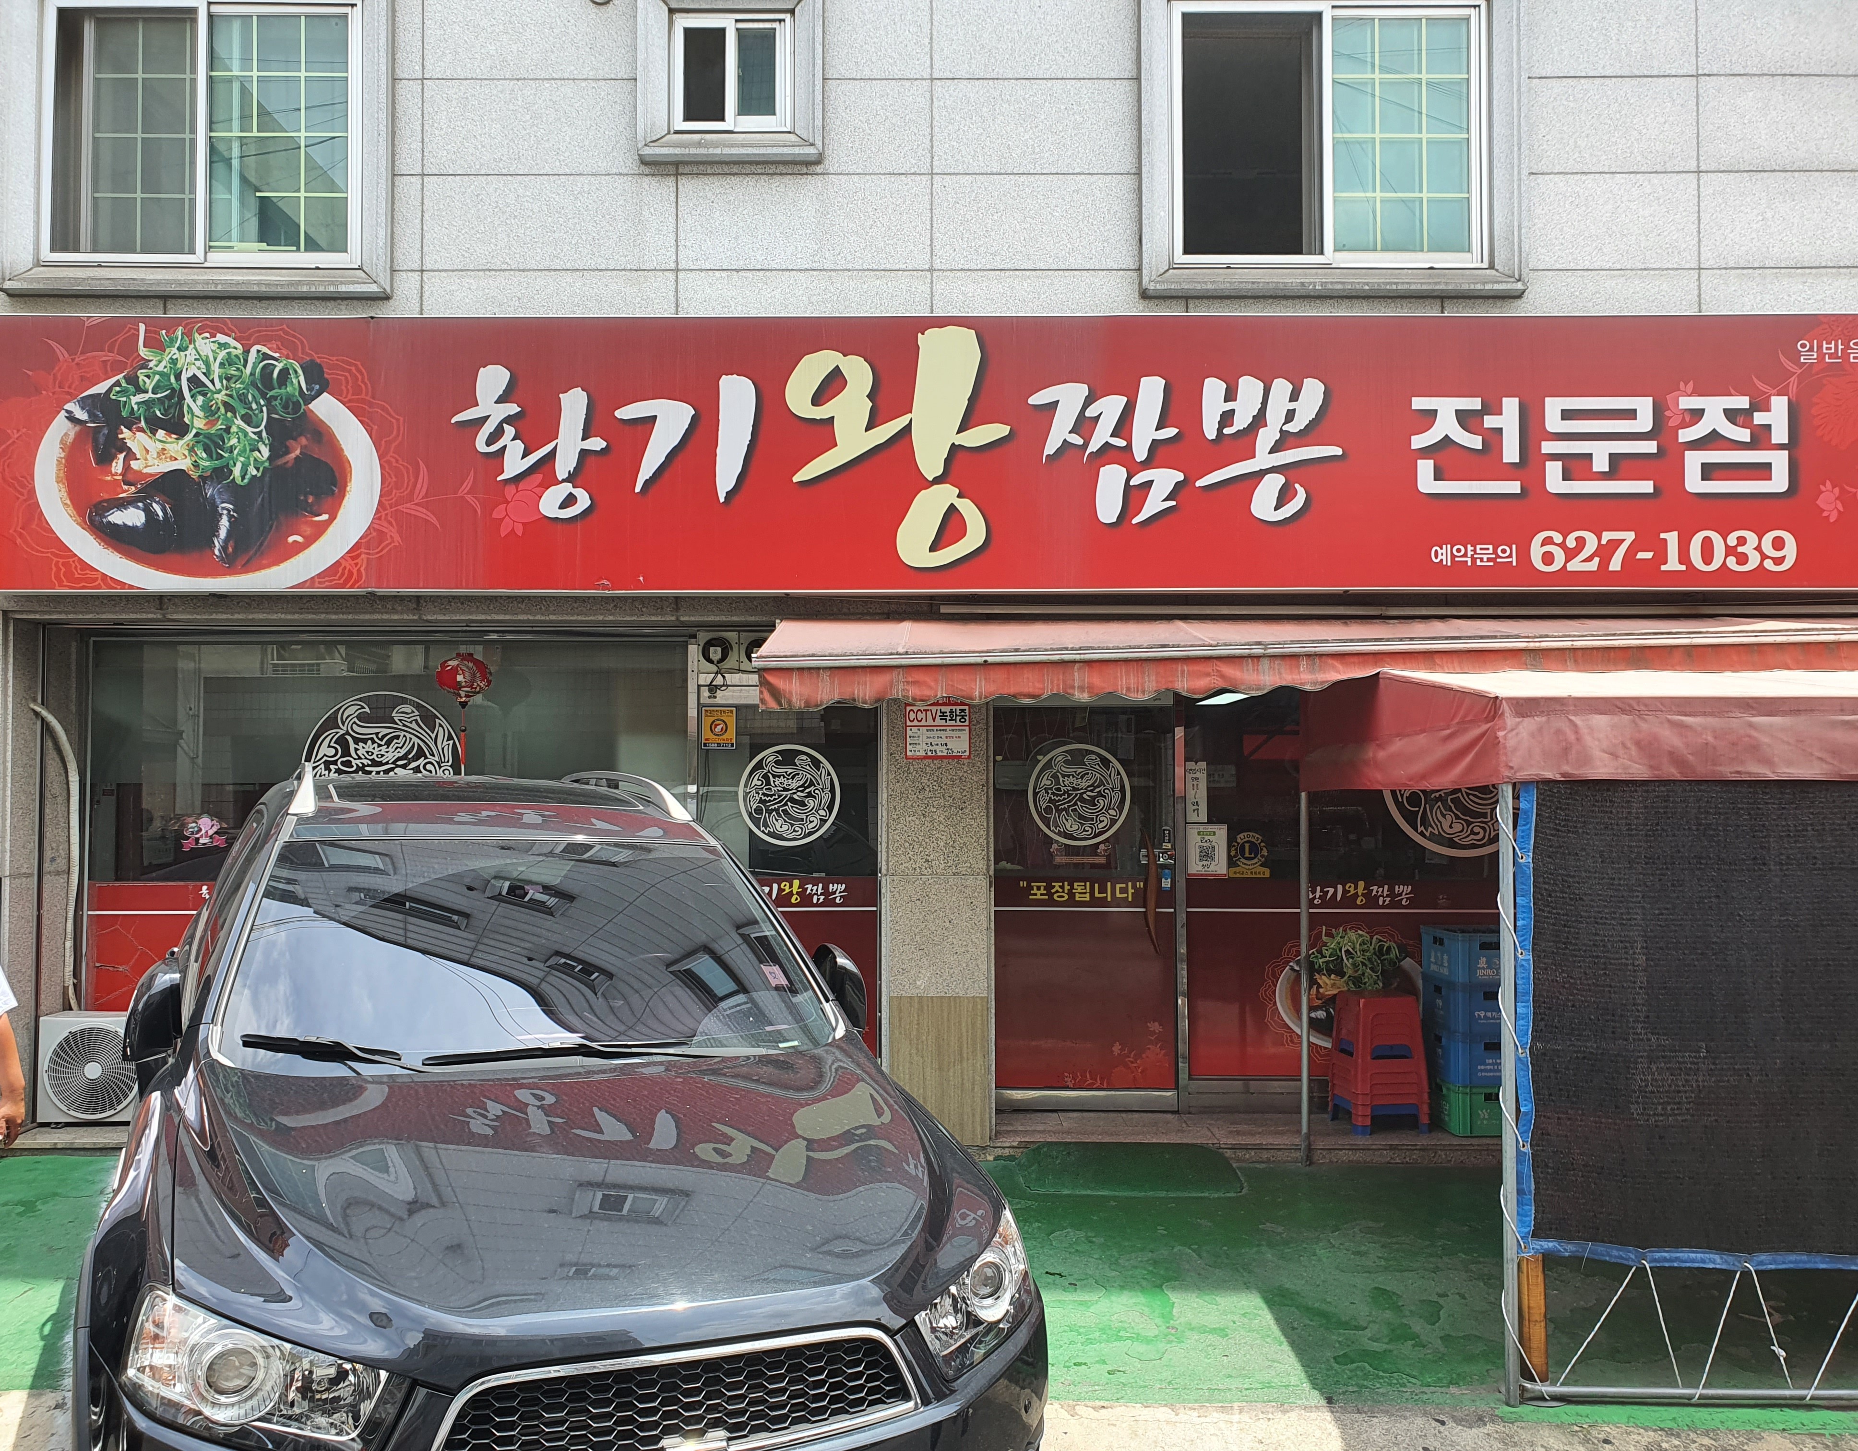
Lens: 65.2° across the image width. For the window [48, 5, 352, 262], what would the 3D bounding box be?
[{"bbox_3d":[-3.511,-2.856,7.016,1.547,1.290,0.120,0,-1,0],"label":"window"}]

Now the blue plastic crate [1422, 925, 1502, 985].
[{"bbox_3d":[2.720,1.141,7.249,0.385,0.248,0.405,0,-1,-9],"label":"blue plastic crate"}]

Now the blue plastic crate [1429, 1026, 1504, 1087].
[{"bbox_3d":[2.721,1.624,7.237,0.385,0.248,0.405,0,-1,-9],"label":"blue plastic crate"}]

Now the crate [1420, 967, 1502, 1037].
[{"bbox_3d":[2.720,1.383,7.243,0.385,0.248,0.405,0,-1,-9],"label":"crate"}]

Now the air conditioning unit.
[{"bbox_3d":[-4.038,1.730,7.359,0.760,0.545,0.280,0,-1,0],"label":"air conditioning unit"}]

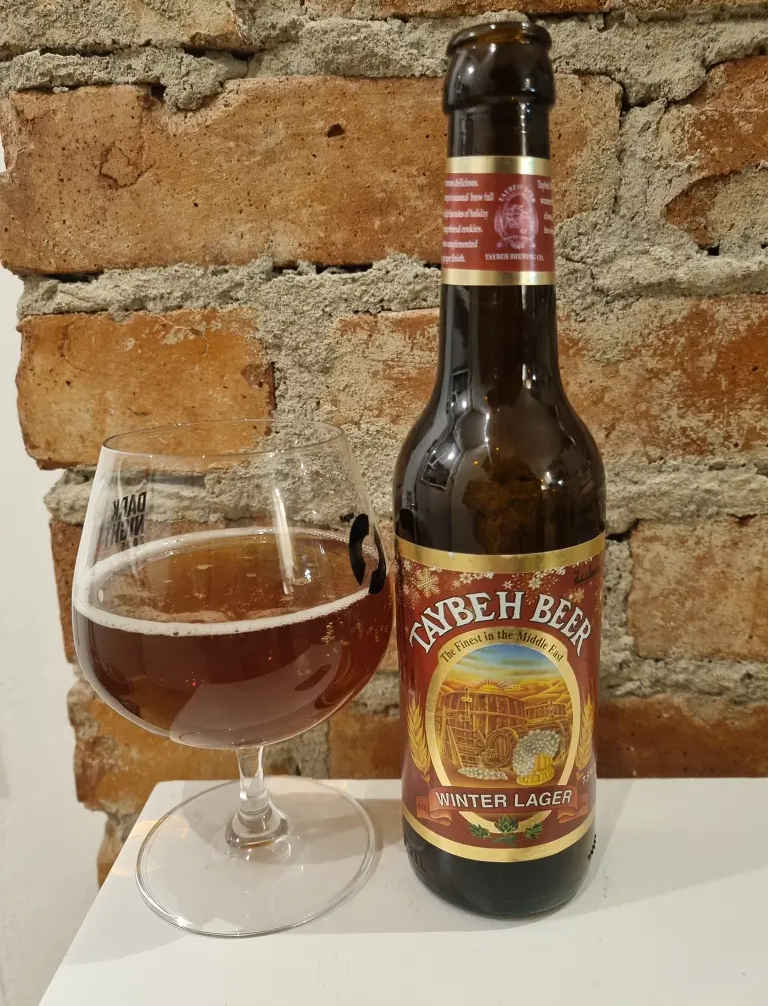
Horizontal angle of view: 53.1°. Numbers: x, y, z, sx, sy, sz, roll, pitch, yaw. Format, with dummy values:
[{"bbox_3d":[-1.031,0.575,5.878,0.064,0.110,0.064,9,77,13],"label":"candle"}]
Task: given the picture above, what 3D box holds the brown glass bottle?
[{"bbox_3d":[0.033,0.000,0.224,0.061,0.242,0.061,0,14,6],"label":"brown glass bottle"}]

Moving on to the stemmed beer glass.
[{"bbox_3d":[-0.045,0.049,0.247,0.098,0.142,0.098,0,14,6],"label":"stemmed beer glass"}]

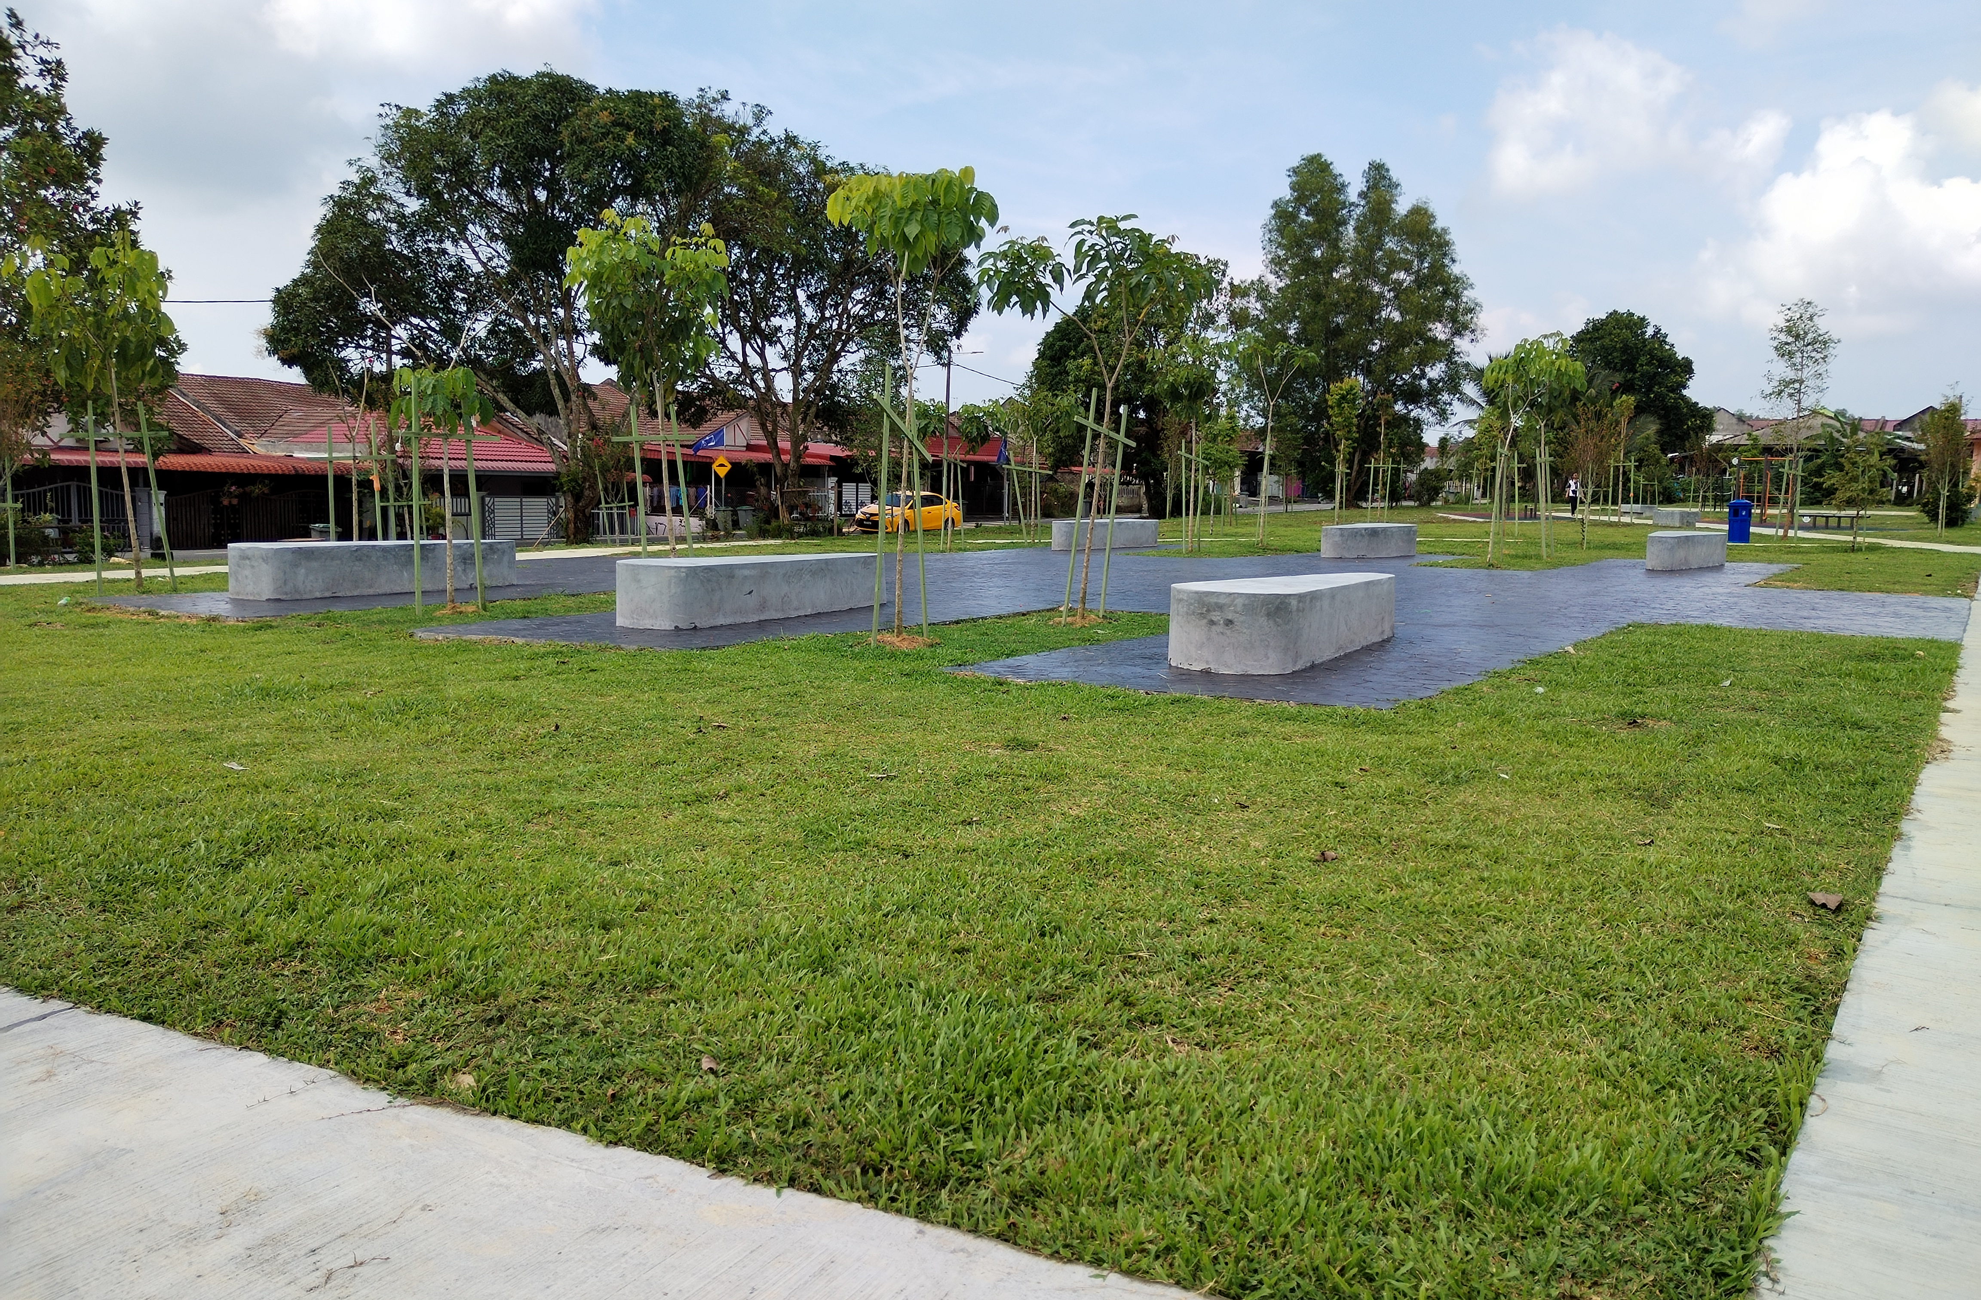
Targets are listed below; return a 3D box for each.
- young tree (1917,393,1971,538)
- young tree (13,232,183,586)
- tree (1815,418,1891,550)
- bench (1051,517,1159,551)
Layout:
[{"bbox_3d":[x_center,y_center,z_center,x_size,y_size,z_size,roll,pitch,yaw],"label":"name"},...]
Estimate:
[{"bbox_3d":[24.732,-4.809,38.291,1.394,3.755,1.394,1,6,0],"label":"young tree"},{"bbox_3d":[-9.451,-2.482,15.595,1.784,3.688,1.784,1,6,0],"label":"young tree"},{"bbox_3d":[17.001,-3.241,29.317,1.464,2.607,1.464,0,6,0],"label":"tree"},{"bbox_3d":[2.154,-2.113,27.317,0.700,0.495,3.000,5,8,34],"label":"bench"}]

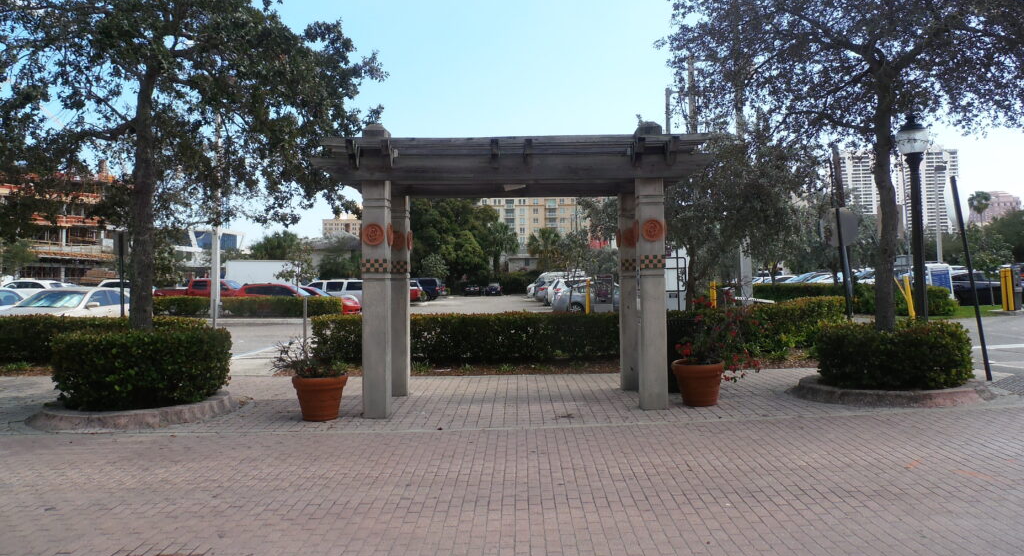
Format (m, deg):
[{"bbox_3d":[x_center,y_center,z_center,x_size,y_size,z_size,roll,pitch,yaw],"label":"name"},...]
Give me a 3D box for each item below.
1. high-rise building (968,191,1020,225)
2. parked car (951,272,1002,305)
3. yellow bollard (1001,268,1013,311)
[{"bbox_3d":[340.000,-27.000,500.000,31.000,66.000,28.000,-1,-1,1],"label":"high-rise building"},{"bbox_3d":[21.900,0.500,34.000,4.800,1.520,1.850,-1,-1,0],"label":"parked car"},{"bbox_3d":[18.100,0.420,26.000,0.400,1.520,0.280,-1,-1,0],"label":"yellow bollard"}]

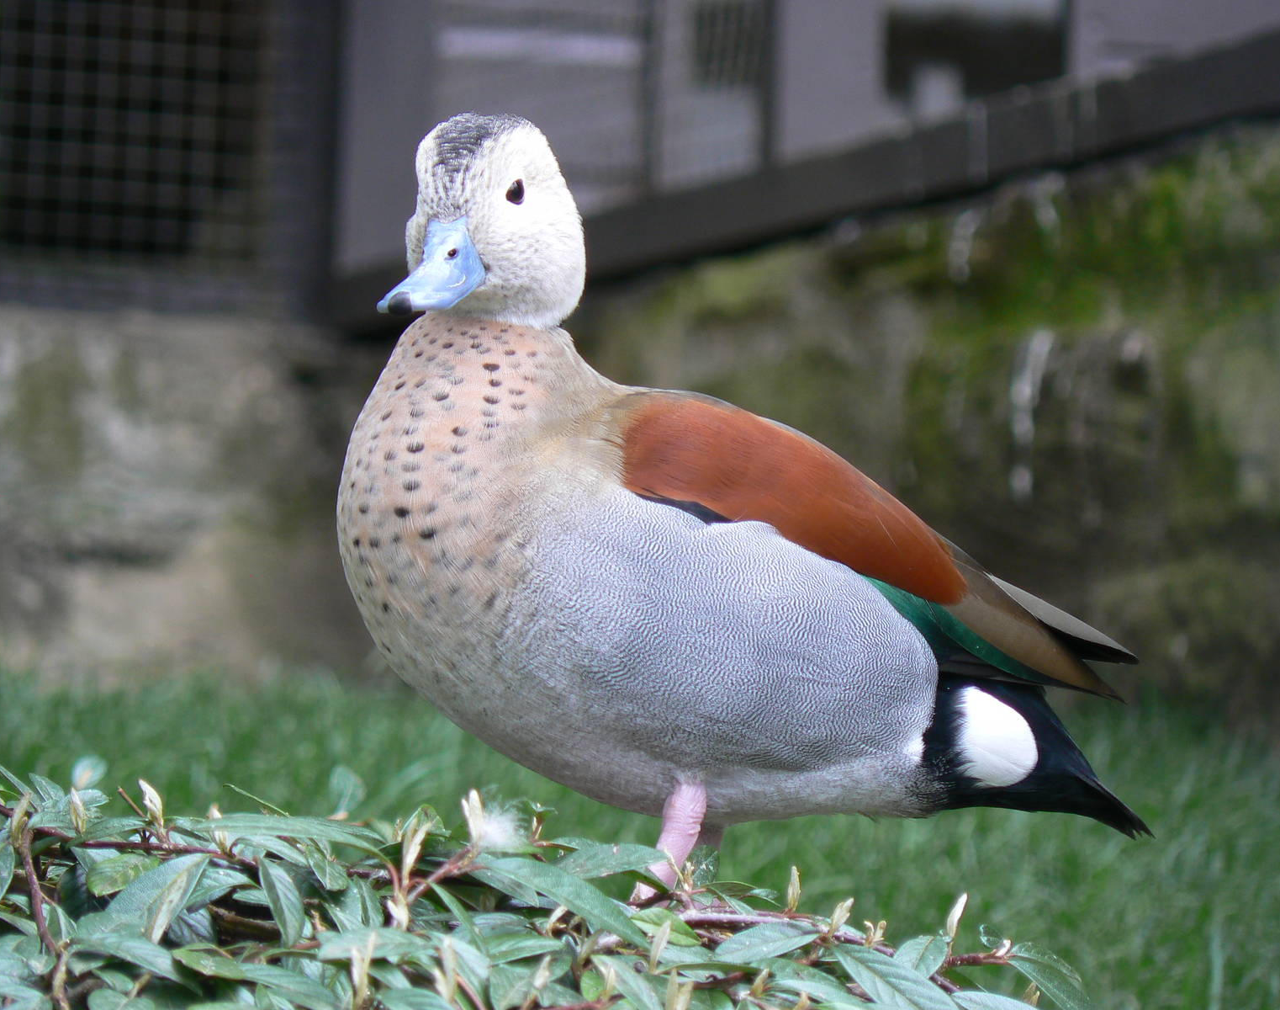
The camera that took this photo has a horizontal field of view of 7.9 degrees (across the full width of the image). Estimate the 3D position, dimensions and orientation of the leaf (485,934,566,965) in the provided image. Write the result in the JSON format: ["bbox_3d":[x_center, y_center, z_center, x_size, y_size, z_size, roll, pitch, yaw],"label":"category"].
[{"bbox_3d":[-0.032,0.125,2.600,0.026,0.004,0.012,-8,39,23],"label":"leaf"}]

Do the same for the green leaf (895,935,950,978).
[{"bbox_3d":[0.072,0.117,2.380,0.013,0.004,0.018,16,53,15],"label":"green leaf"}]

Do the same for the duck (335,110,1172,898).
[{"bbox_3d":[0.032,0.001,2.680,0.256,0.230,0.118,-1,3,-25],"label":"duck"}]

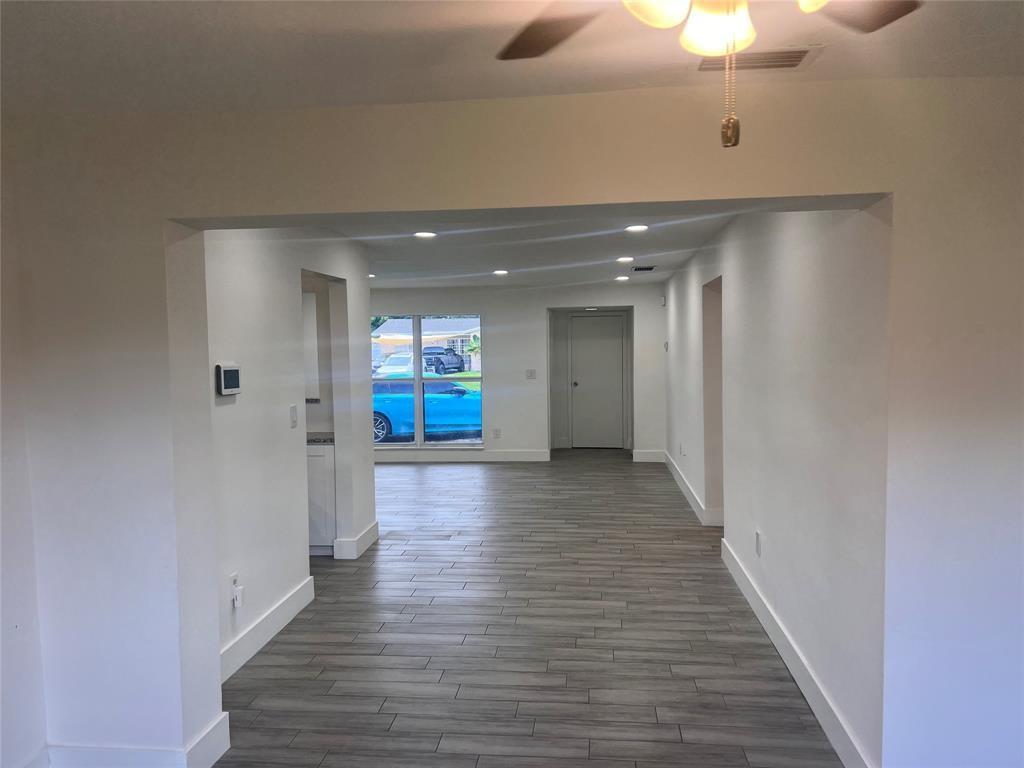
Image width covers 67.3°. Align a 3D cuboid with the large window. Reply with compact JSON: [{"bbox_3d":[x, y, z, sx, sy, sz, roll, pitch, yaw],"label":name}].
[{"bbox_3d":[-1.268,-0.045,10.642,1.732,1.803,0.100,0,3,6],"label":"large window"}]

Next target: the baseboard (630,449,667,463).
[{"bbox_3d":[1.848,0.974,10.339,0.434,0.146,0.020,0,3,6],"label":"baseboard"}]

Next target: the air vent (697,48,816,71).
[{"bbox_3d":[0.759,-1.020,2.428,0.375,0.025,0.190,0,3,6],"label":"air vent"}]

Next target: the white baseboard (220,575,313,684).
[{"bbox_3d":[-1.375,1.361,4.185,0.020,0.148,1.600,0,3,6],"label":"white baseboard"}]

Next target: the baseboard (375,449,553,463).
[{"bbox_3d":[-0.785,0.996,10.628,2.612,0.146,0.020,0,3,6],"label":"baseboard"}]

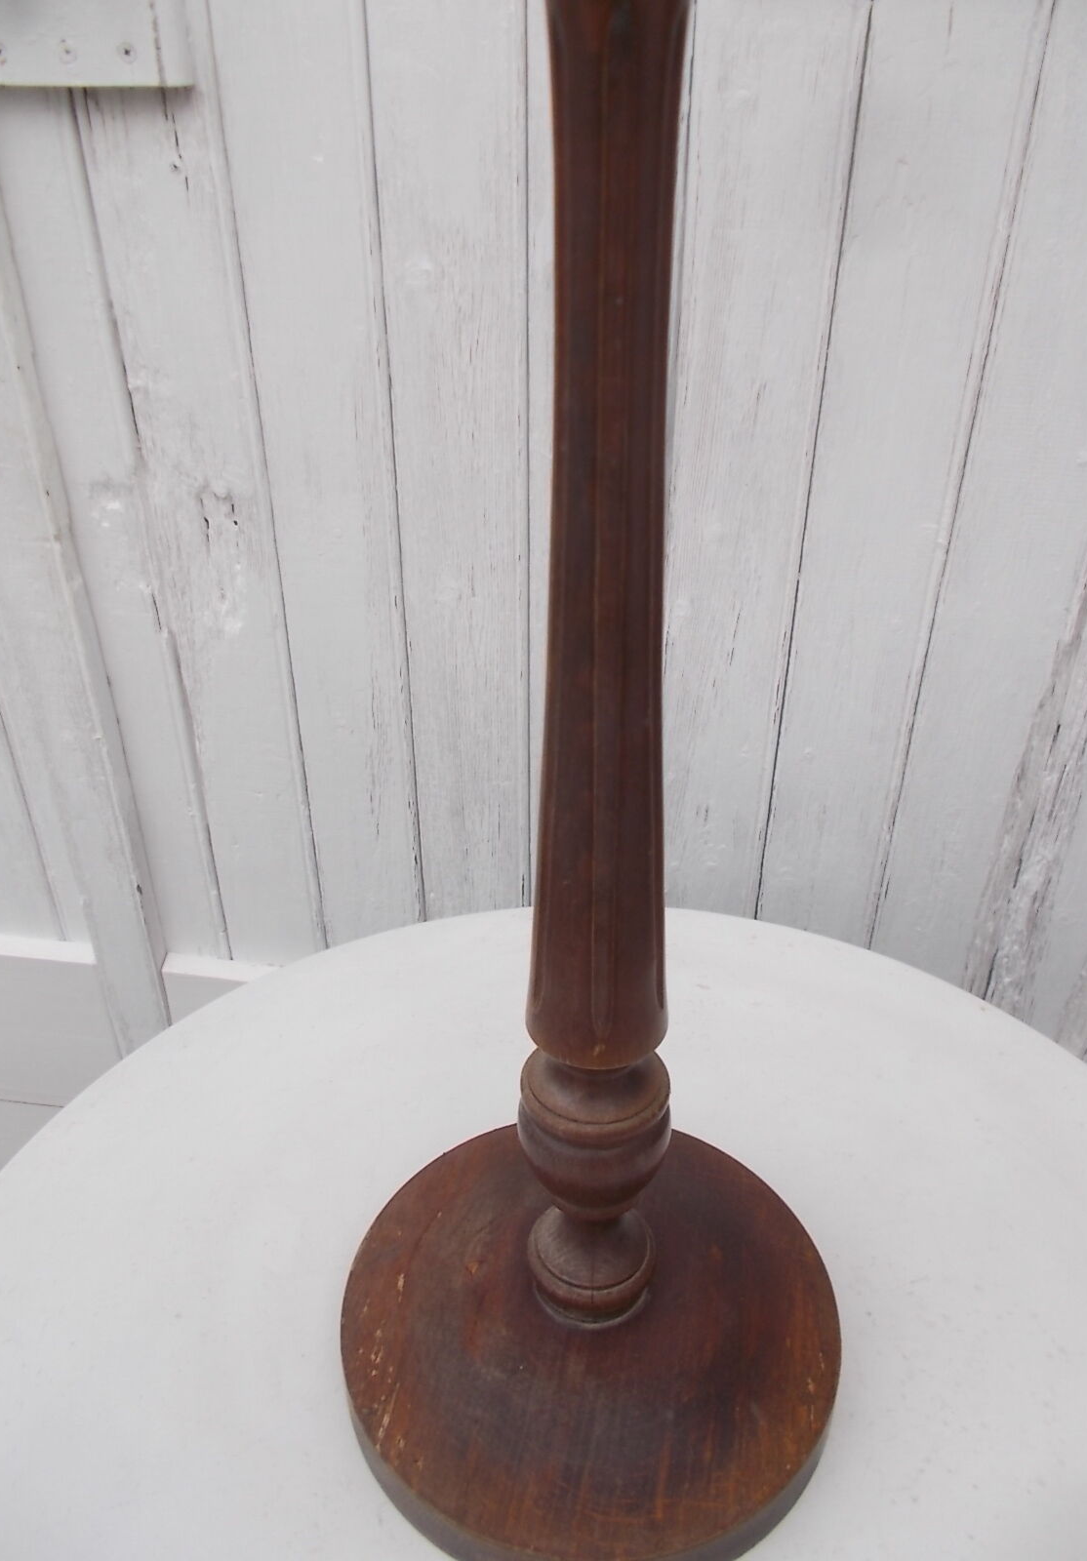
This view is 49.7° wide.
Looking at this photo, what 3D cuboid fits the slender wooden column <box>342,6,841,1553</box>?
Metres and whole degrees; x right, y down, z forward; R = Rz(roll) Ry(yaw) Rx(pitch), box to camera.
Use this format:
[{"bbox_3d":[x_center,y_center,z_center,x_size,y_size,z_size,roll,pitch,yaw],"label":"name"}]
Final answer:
[{"bbox_3d":[0.020,-0.003,0.389,0.220,0.594,0.220,0,30,0],"label":"slender wooden column"}]

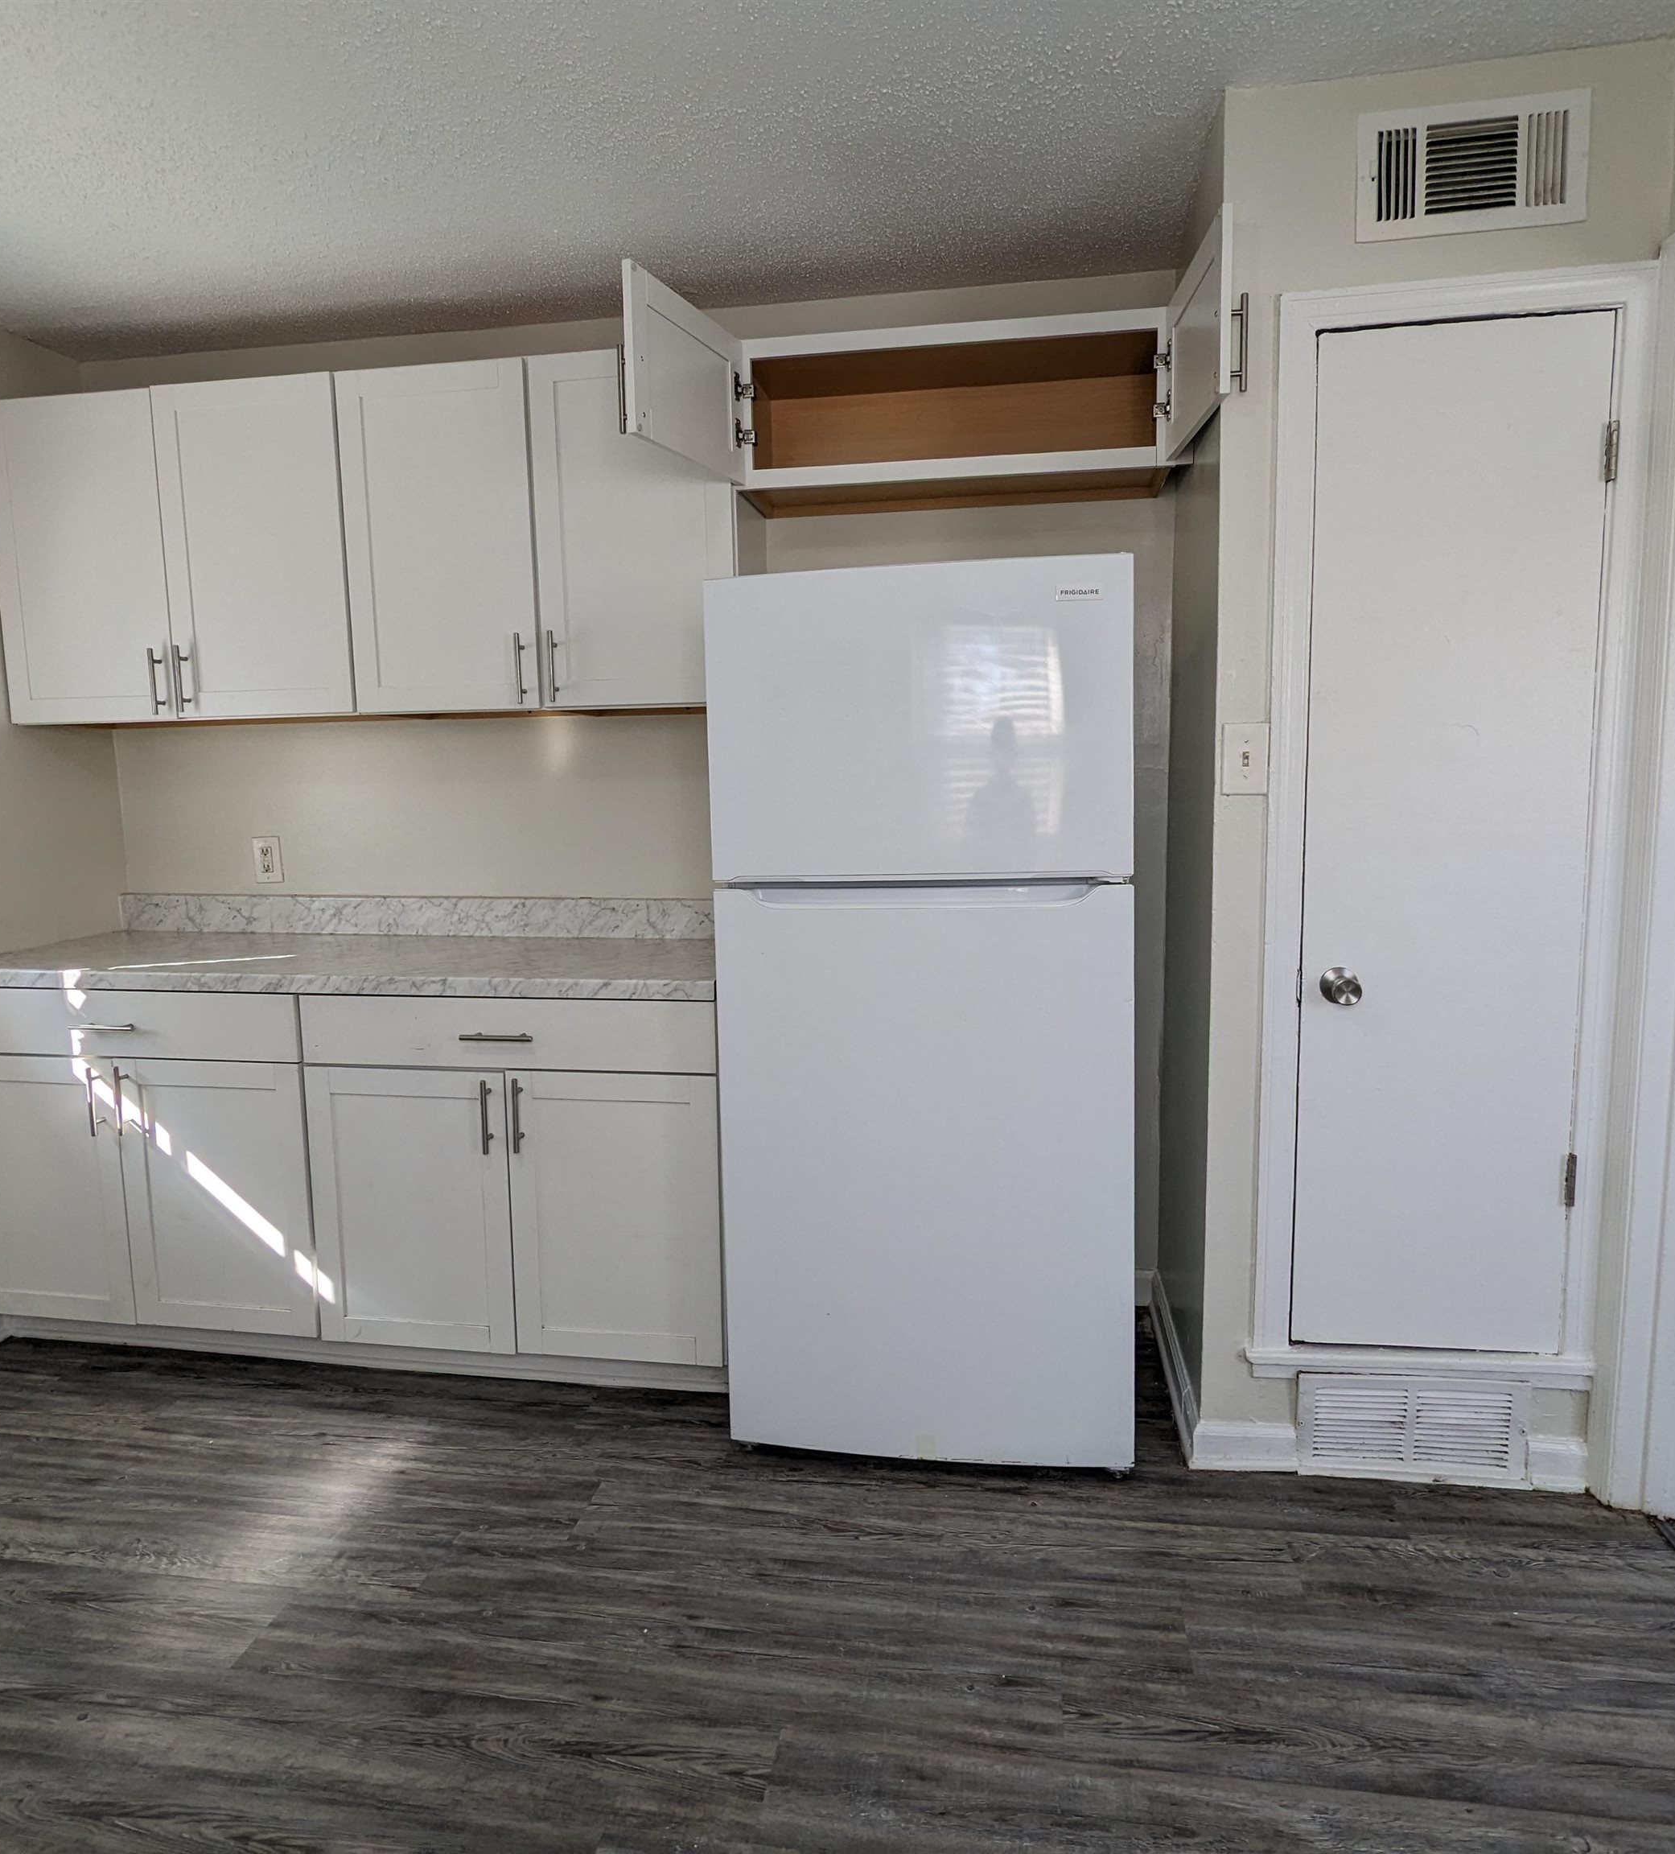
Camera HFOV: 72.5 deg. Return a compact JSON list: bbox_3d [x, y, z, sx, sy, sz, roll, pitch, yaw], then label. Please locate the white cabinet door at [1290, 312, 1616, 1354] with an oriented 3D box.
[{"bbox_3d":[1.052,-0.112,1.995,0.464,1.777,0.038,0,7,9],"label":"white cabinet door"}]

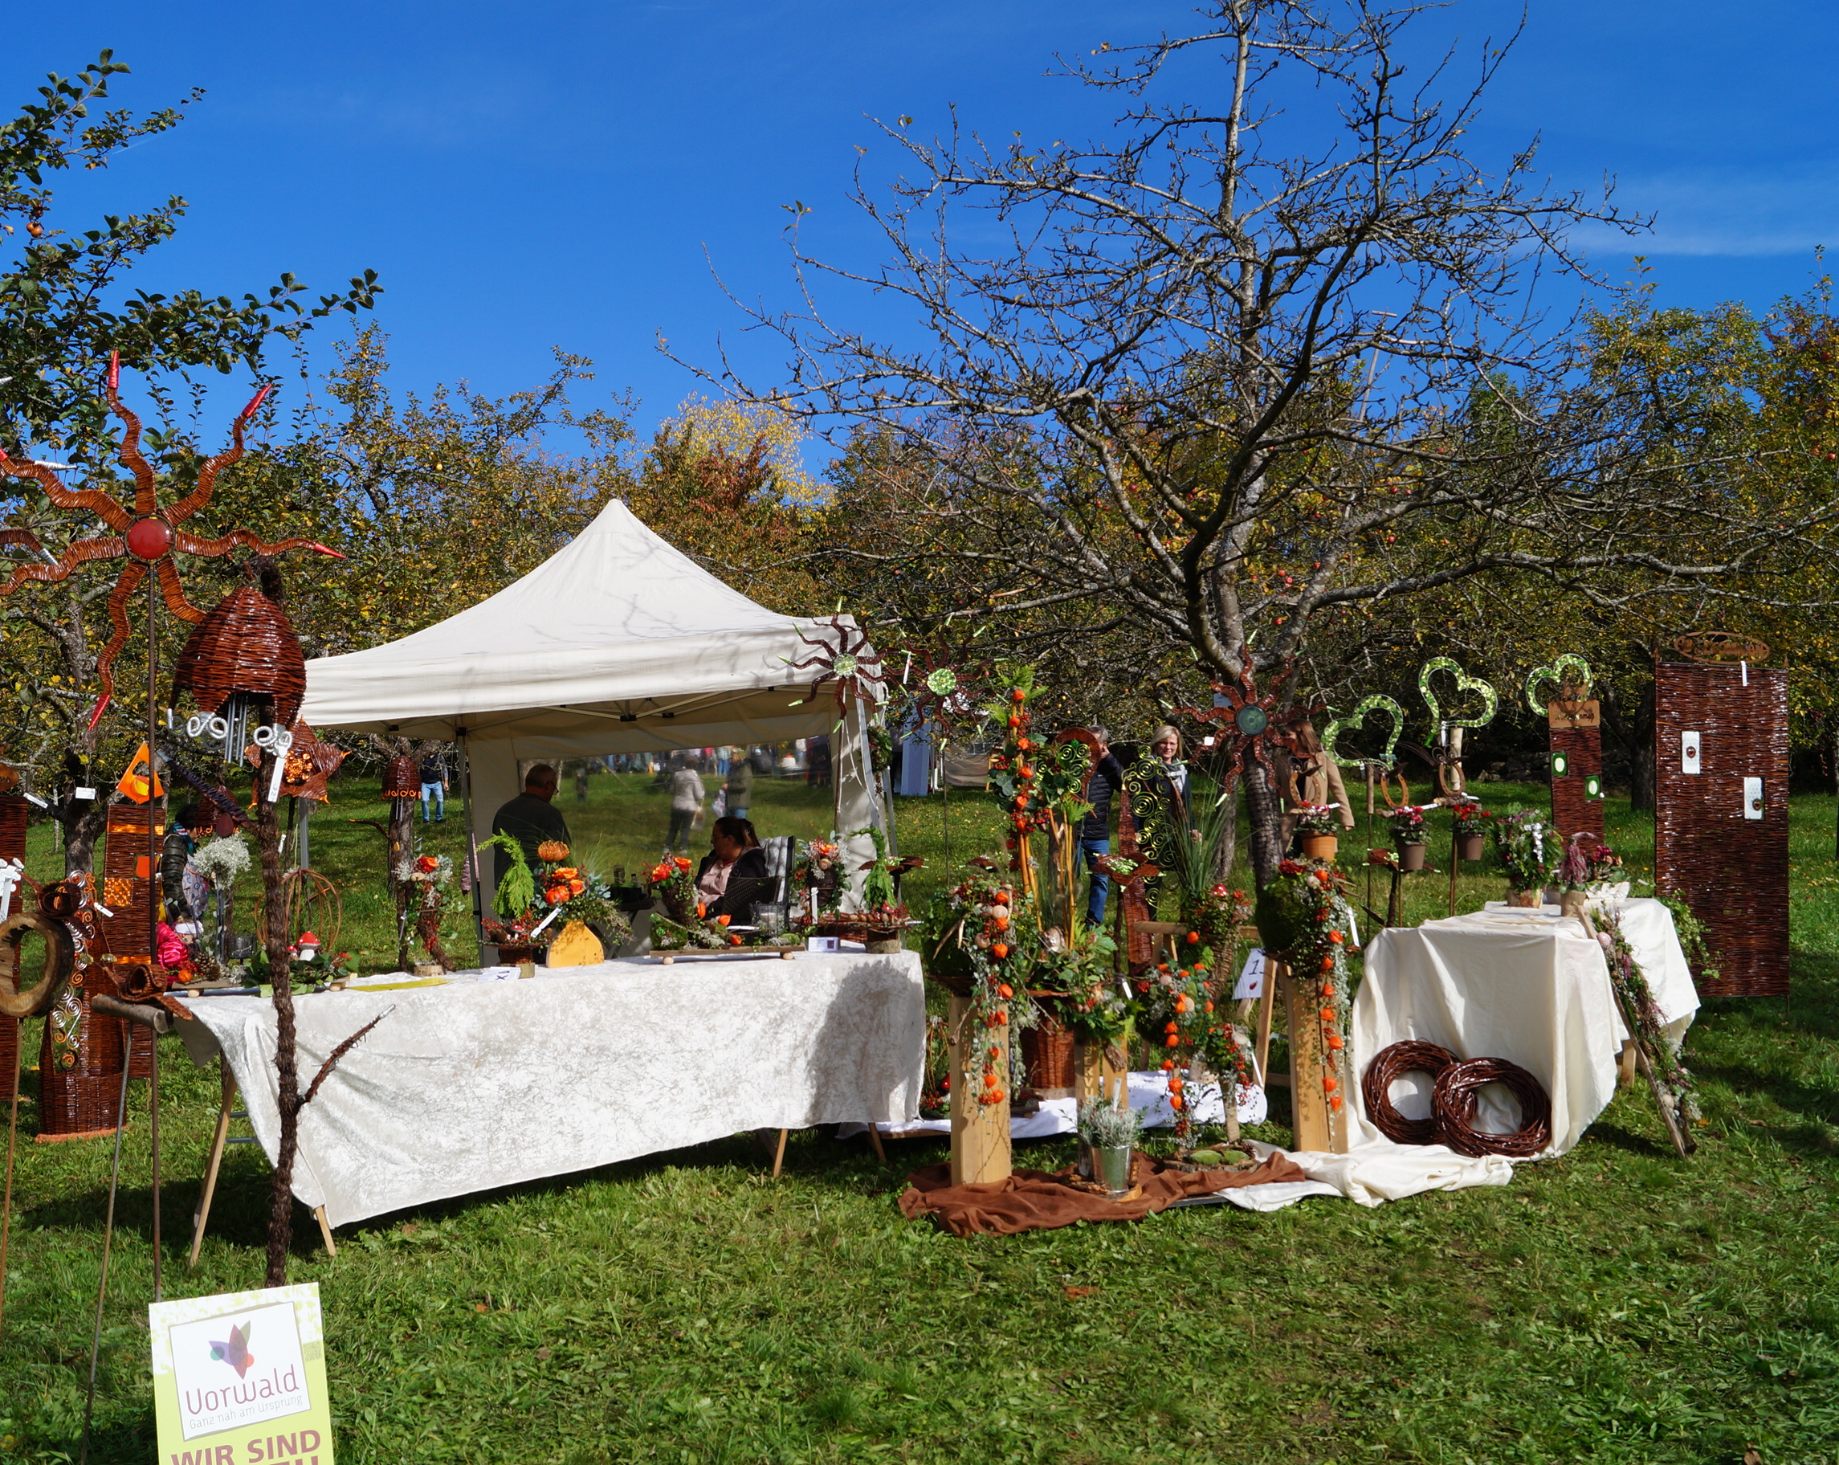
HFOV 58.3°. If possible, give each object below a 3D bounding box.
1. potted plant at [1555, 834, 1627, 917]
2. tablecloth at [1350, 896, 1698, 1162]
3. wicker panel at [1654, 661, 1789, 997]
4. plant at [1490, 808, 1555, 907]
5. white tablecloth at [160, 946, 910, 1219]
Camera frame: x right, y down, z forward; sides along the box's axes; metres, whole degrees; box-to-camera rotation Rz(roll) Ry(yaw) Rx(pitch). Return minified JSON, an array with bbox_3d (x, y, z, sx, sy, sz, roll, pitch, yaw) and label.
[{"bbox_3d":[2.709,0.579,6.650,0.260,0.340,0.220,0,-1,0],"label":"potted plant"},{"bbox_3d":[2.500,1.125,6.700,0.950,0.780,1.600,-1,-1,29],"label":"tablecloth"},{"bbox_3d":[4.339,0.519,8.900,0.720,1.820,0.050,0,-1,-7],"label":"wicker panel"},{"bbox_3d":[2.567,0.529,7.000,0.250,0.410,0.240,0,-1,0],"label":"plant"},{"bbox_3d":[-1.190,1.150,5.600,2.420,0.650,0.640,-1,-1,-27],"label":"white tablecloth"}]

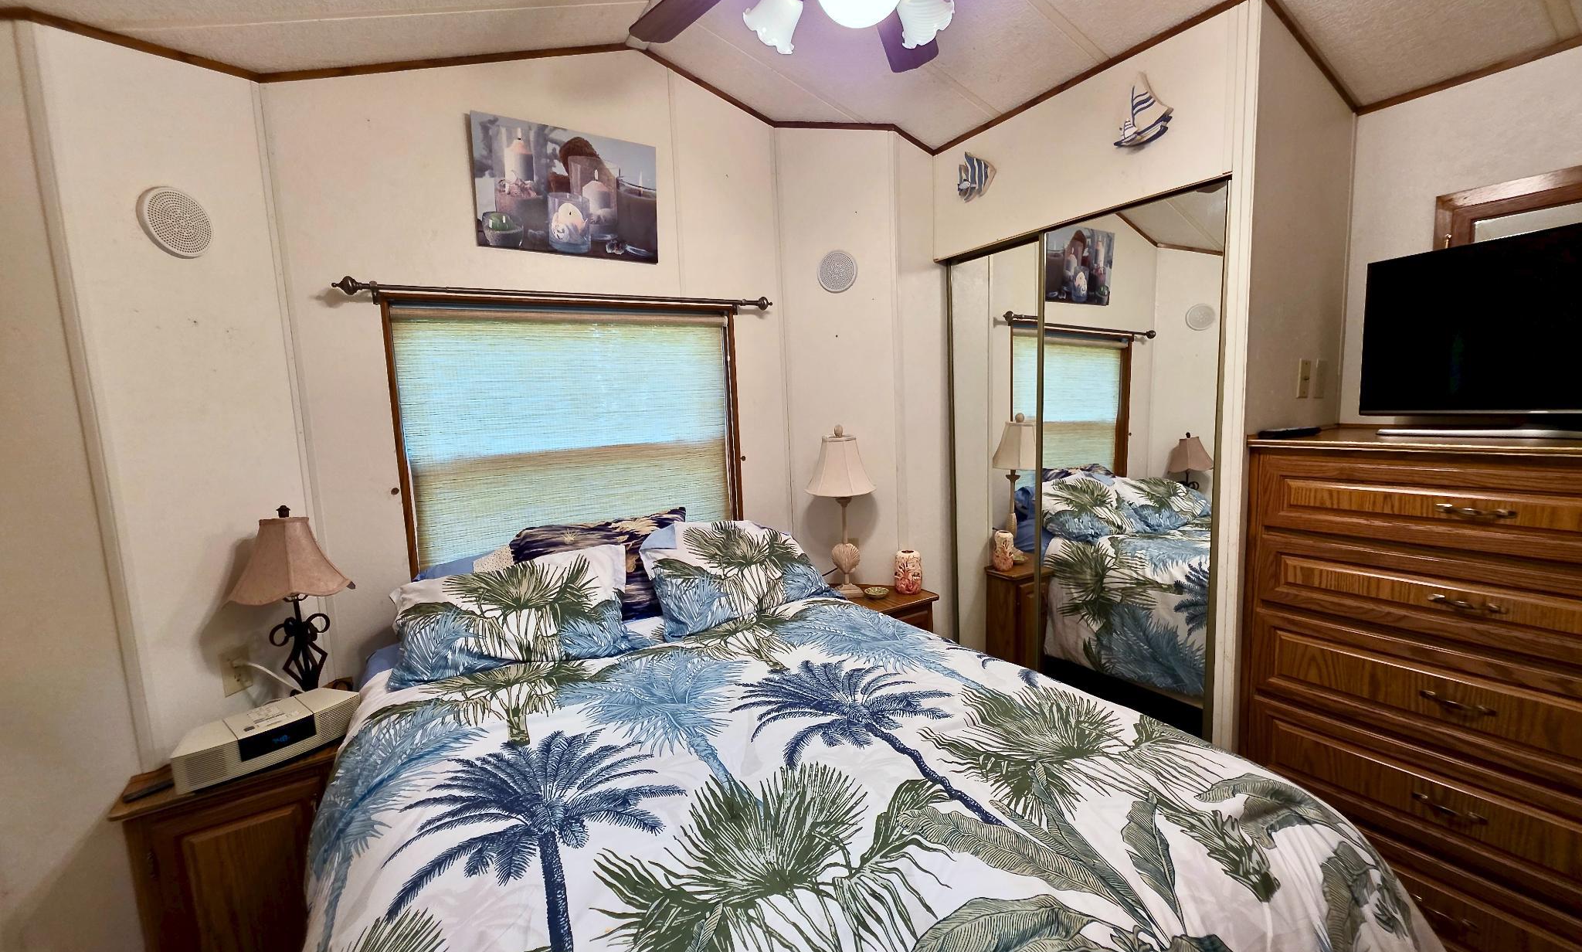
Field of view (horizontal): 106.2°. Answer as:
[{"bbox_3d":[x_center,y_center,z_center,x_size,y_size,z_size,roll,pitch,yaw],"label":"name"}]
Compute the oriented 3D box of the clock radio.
[{"bbox_3d":[-1.317,0.650,1.505,0.195,0.103,0.357,2,8,38],"label":"clock radio"}]

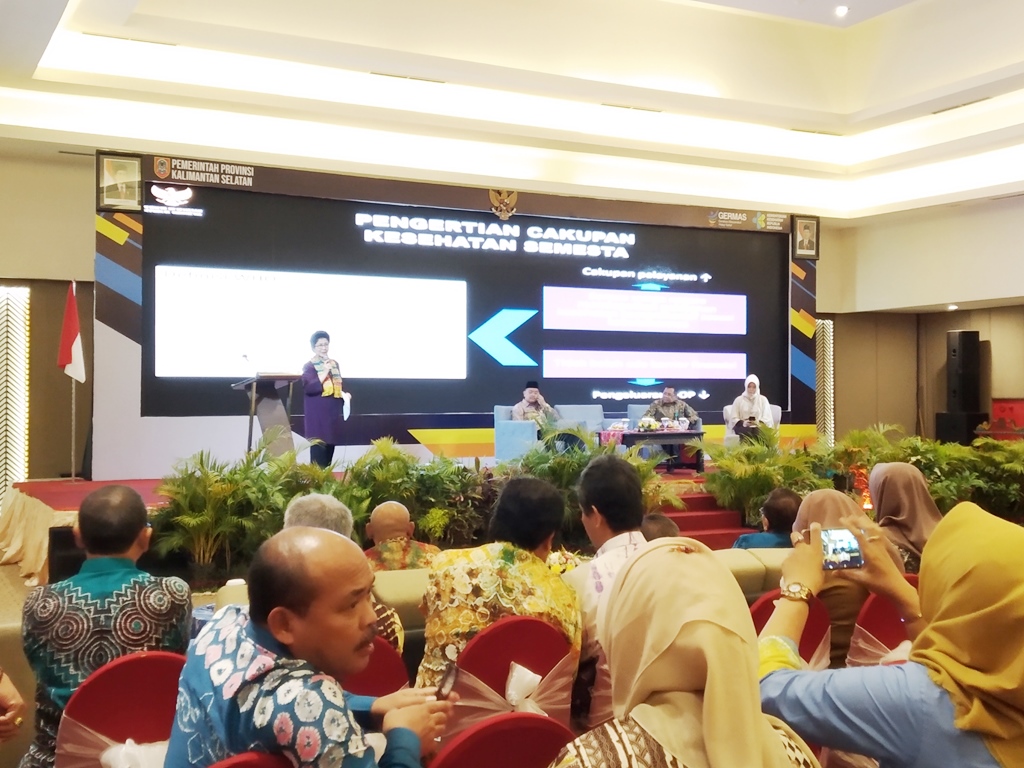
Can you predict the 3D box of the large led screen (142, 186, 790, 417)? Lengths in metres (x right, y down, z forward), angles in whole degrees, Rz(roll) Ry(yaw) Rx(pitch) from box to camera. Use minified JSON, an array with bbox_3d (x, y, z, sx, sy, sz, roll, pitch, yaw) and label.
[{"bbox_3d":[-0.026,-0.970,10.592,9.170,2.750,0.130,0,-1,-19],"label":"large led screen"}]

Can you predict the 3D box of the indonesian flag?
[{"bbox_3d":[-4.943,-0.579,8.650,0.250,1.120,0.180,0,-1,-19],"label":"indonesian flag"}]

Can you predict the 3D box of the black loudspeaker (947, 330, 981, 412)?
[{"bbox_3d":[6.751,-0.179,11.500,0.360,1.210,0.280,0,-1,-19],"label":"black loudspeaker"}]

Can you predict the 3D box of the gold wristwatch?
[{"bbox_3d":[0.477,0.351,1.290,0.054,0.043,0.028,6,34,28],"label":"gold wristwatch"}]

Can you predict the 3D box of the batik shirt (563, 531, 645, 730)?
[{"bbox_3d":[0.391,0.800,2.580,0.460,0.620,0.300,0,-1,-18],"label":"batik shirt"}]

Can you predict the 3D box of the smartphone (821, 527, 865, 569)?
[{"bbox_3d":[0.599,0.296,1.370,0.146,0.073,0.009,-3,1,0],"label":"smartphone"}]

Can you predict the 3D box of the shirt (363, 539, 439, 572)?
[{"bbox_3d":[-0.493,0.952,3.150,0.450,0.600,0.300,0,-1,-14],"label":"shirt"}]

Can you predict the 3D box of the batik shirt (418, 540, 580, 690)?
[{"bbox_3d":[-0.043,0.766,2.430,0.510,0.580,0.330,0,-1,-5],"label":"batik shirt"}]

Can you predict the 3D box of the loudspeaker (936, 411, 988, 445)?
[{"bbox_3d":[6.744,0.755,11.500,0.460,0.660,0.500,0,-1,-19],"label":"loudspeaker"}]

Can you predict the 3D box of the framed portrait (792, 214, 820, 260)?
[{"bbox_3d":[4.603,-2.286,12.077,0.518,0.695,0.050,0,-1,-19],"label":"framed portrait"}]

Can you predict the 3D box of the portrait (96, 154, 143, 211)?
[{"bbox_3d":[-4.571,-2.347,8.983,0.485,0.689,0.050,0,-1,-19],"label":"portrait"}]

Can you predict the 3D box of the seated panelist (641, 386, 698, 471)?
[{"bbox_3d":[2.099,0.593,10.250,0.700,1.120,0.800,0,-1,3],"label":"seated panelist"}]

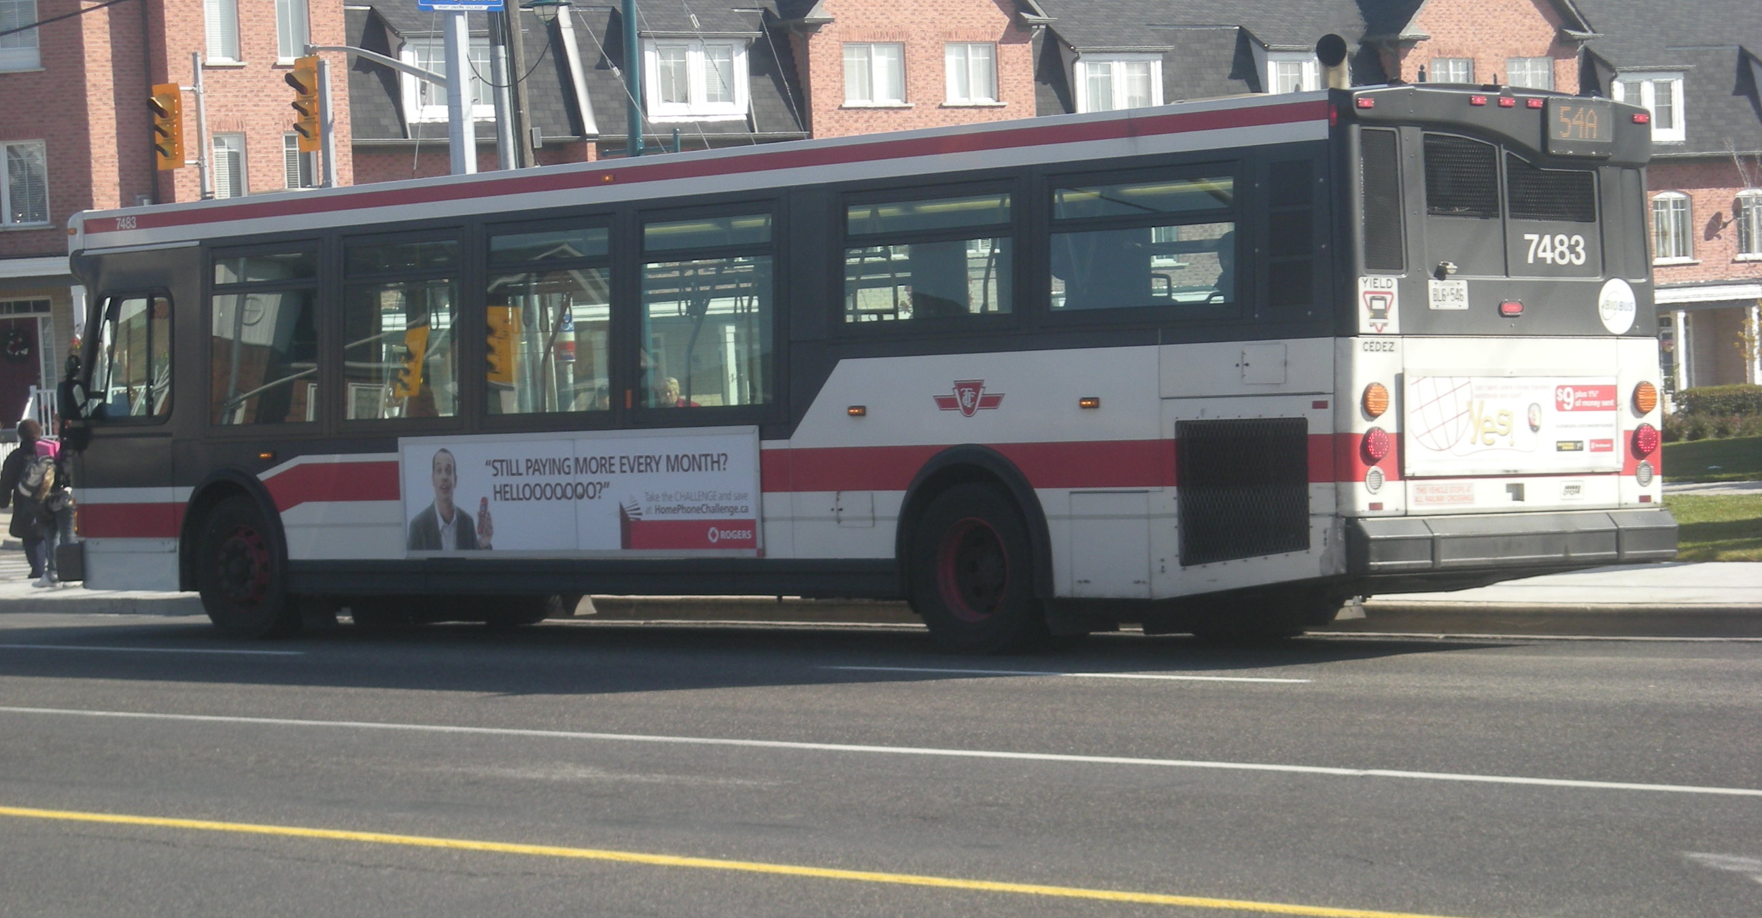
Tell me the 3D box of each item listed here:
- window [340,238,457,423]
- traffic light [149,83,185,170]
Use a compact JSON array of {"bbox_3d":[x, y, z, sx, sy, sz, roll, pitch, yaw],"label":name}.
[{"bbox_3d":[-3.080,-0.833,30.803,0.050,1.140,1.260,0,-1,-42],"label":"window"},{"bbox_3d":[-9.023,-4.198,60.487,0.400,1.070,0.550,-3,1,-42],"label":"traffic light"}]

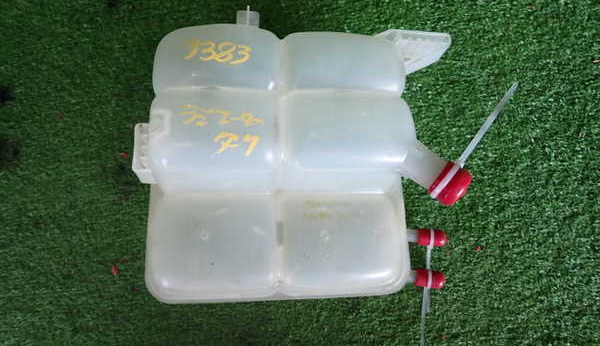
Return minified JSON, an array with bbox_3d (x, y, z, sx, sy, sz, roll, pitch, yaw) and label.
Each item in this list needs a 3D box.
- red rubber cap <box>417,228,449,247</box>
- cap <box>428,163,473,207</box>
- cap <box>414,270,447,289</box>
[{"bbox_3d":[0.116,0.057,0.380,0.028,0.015,0.015,5,65,3],"label":"red rubber cap"},{"bbox_3d":[0.135,0.010,0.390,0.036,0.036,0.027,-42,74,-17],"label":"cap"},{"bbox_3d":[0.111,0.091,0.372,0.027,0.015,0.015,5,65,3],"label":"cap"}]

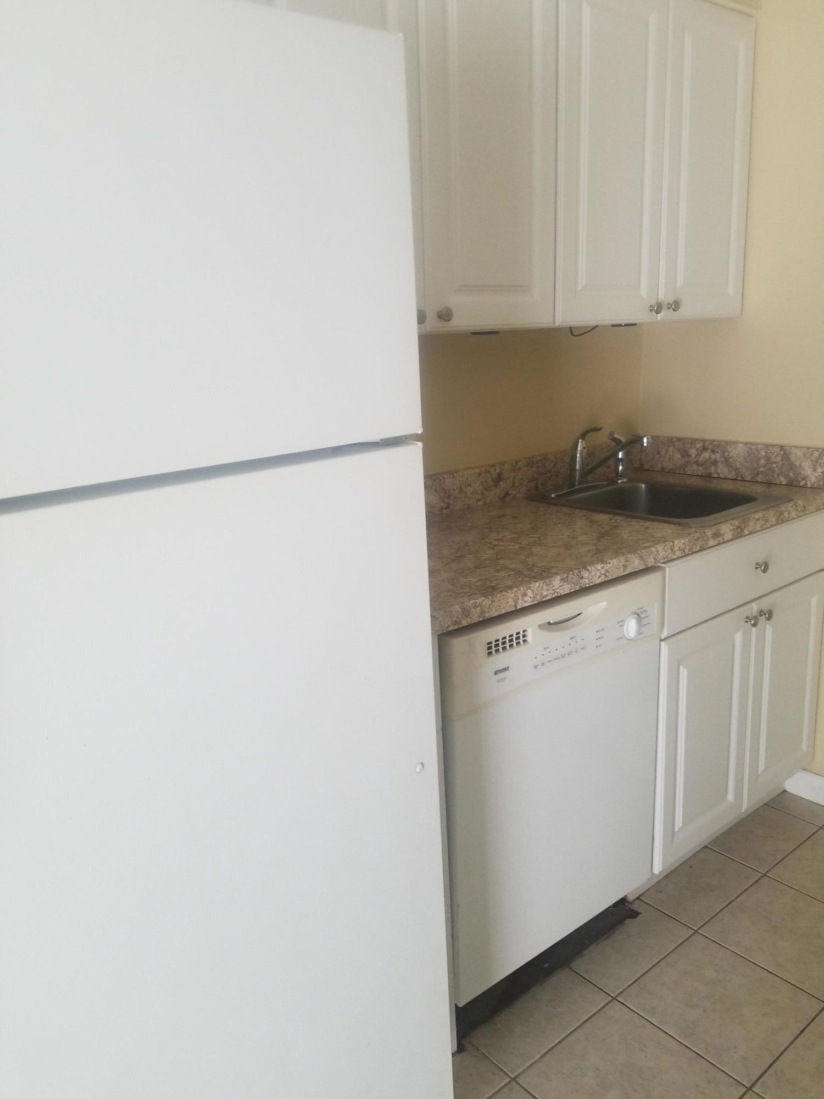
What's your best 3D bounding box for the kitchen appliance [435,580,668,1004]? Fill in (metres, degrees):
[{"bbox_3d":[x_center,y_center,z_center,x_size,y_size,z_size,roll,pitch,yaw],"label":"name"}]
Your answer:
[{"bbox_3d":[0.115,0.413,1.859,0.606,0.788,0.602,-14,18,-37],"label":"kitchen appliance"}]

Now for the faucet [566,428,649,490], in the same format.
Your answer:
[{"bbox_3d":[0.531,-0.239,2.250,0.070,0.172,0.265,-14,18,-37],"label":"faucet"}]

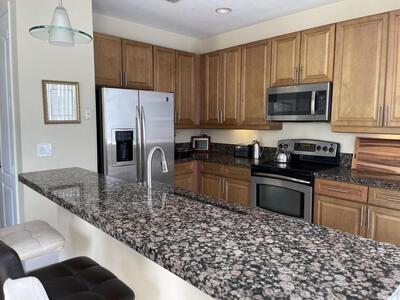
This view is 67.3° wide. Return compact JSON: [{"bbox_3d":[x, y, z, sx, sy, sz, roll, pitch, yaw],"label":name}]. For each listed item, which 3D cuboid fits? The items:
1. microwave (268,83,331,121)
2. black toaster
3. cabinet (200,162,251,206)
[{"bbox_3d":[1.205,-0.542,3.492,0.405,0.414,0.762,-6,8,-43],"label":"microwave"},{"bbox_3d":[0.648,0.017,4.292,0.177,0.182,0.258,-6,8,-43],"label":"black toaster"},{"bbox_3d":[0.521,0.607,4.182,0.609,0.885,0.910,-6,8,-43],"label":"cabinet"}]

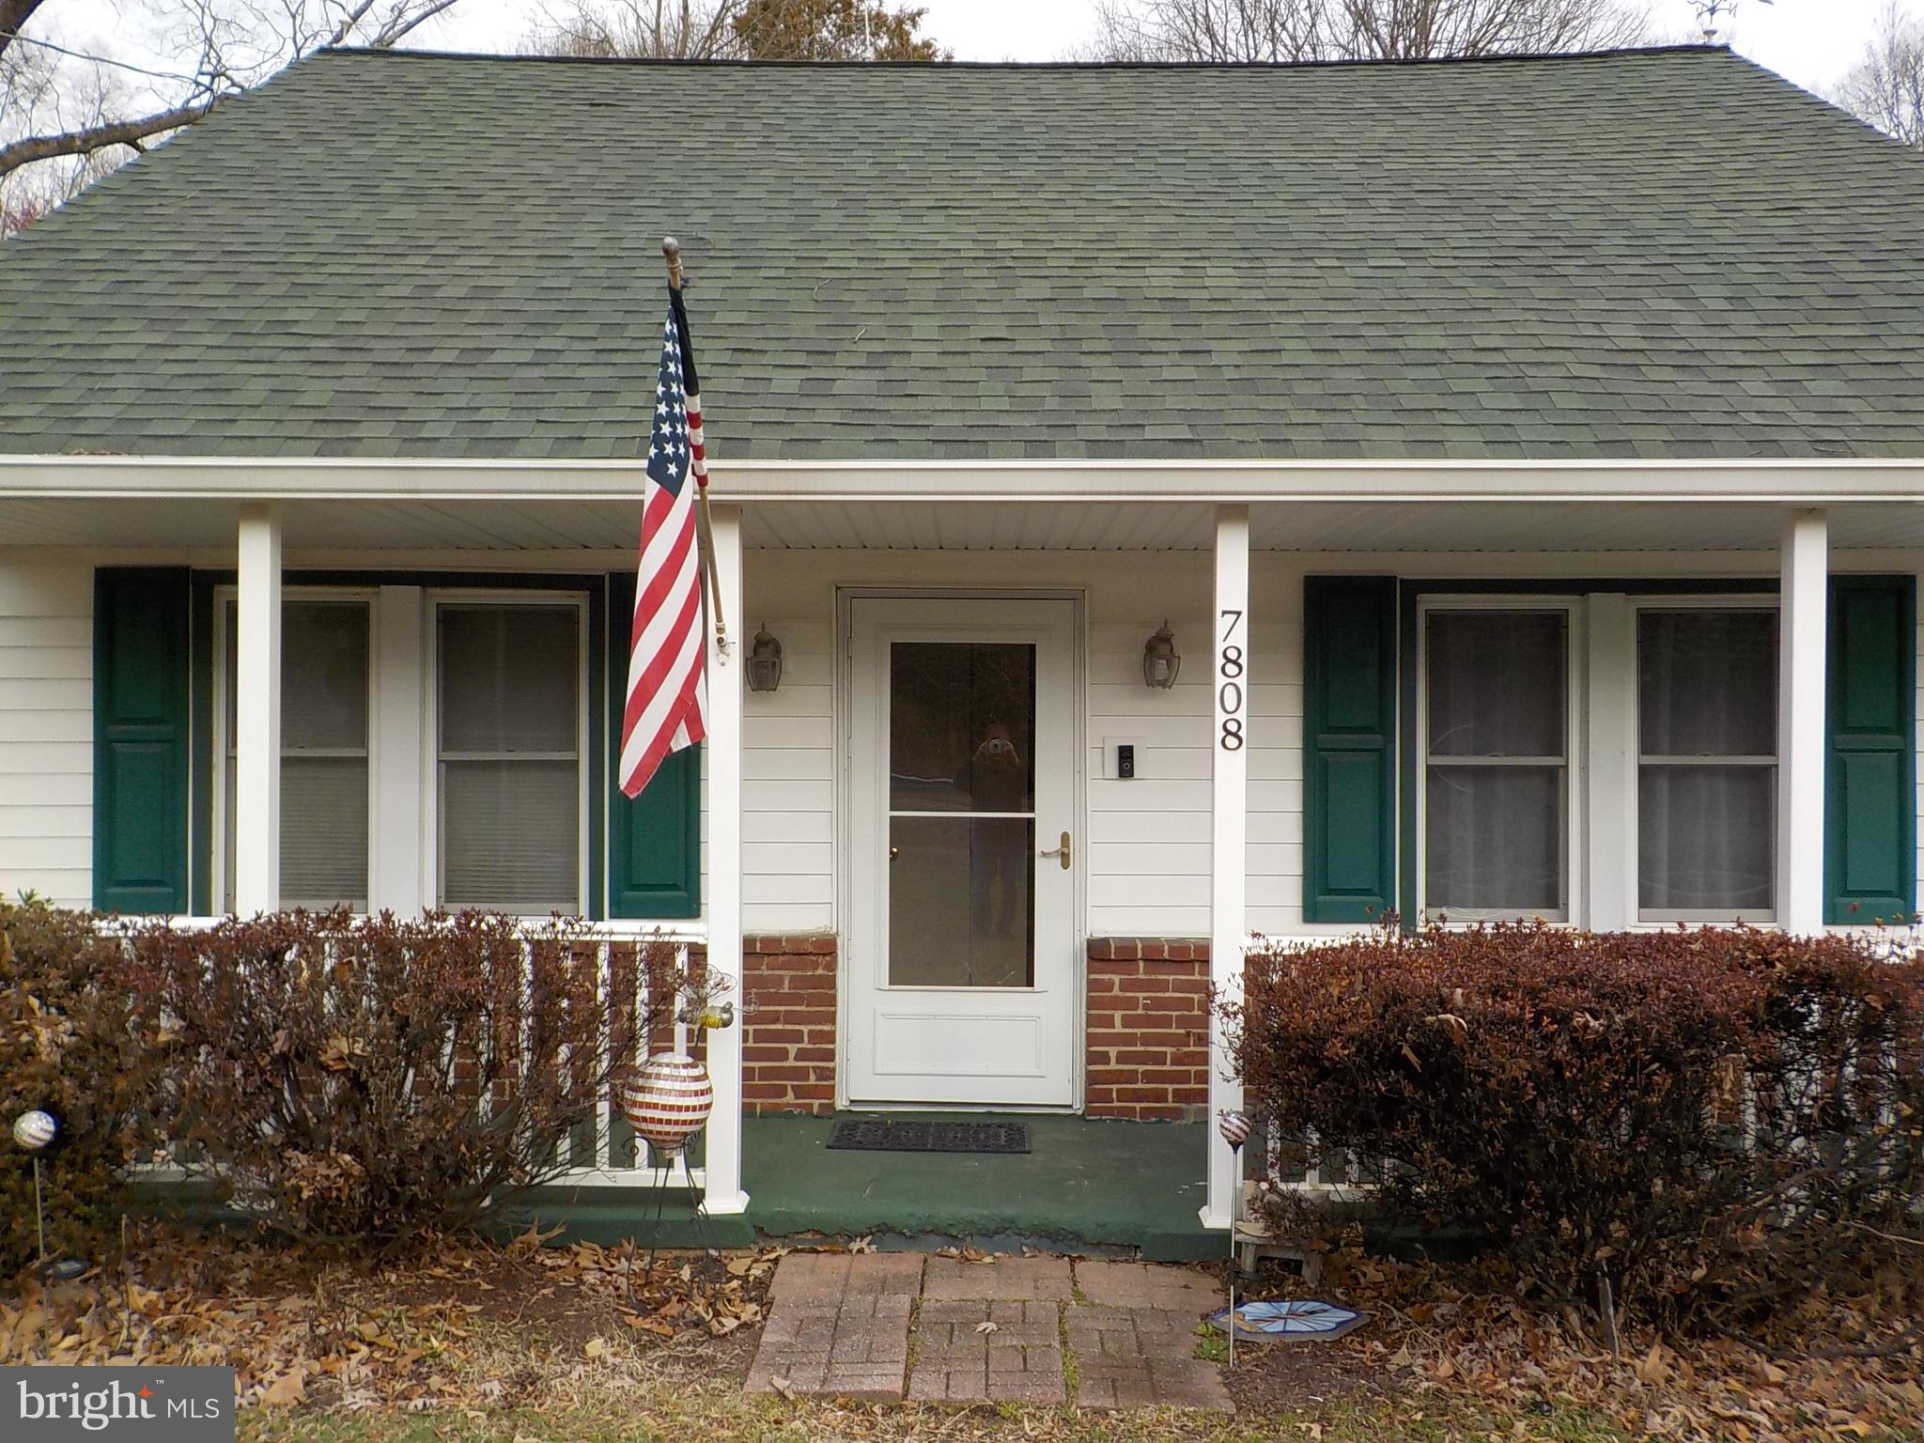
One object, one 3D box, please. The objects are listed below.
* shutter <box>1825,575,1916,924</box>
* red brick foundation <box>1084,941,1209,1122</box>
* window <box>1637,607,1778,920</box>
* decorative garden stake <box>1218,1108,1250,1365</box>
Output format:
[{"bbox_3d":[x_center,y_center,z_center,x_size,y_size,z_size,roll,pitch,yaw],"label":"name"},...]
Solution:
[{"bbox_3d":[3.617,0.114,6.645,0.378,1.390,0.040,0,0,1],"label":"shutter"},{"bbox_3d":[0.739,1.227,6.640,0.510,0.735,0.150,0,0,1],"label":"red brick foundation"},{"bbox_3d":[2.955,0.163,6.576,0.600,1.260,0.100,0,0,1],"label":"window"},{"bbox_3d":[0.707,1.347,4.330,0.088,0.675,0.088,0,0,1],"label":"decorative garden stake"}]

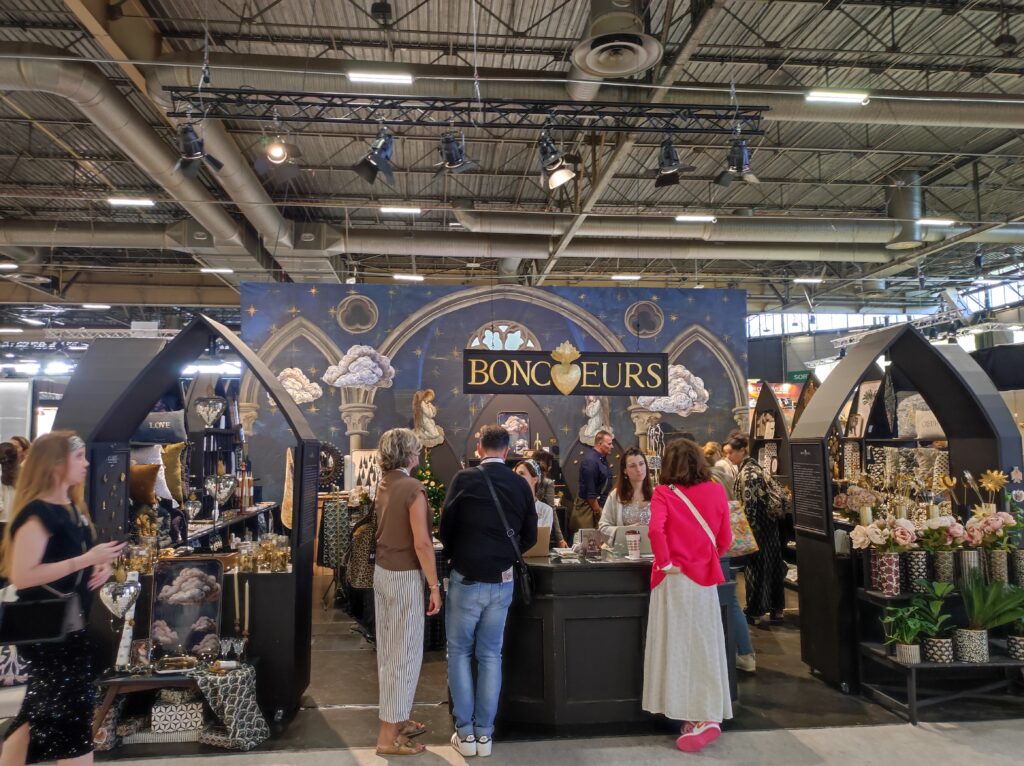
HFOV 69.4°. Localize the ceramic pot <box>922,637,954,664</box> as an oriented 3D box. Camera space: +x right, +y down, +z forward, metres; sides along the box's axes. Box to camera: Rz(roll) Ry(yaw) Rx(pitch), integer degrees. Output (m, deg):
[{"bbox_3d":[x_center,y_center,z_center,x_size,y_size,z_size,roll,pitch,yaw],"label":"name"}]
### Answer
[{"bbox_3d":[2.604,1.629,4.500,0.156,0.143,0.156,0,-5,-5],"label":"ceramic pot"}]

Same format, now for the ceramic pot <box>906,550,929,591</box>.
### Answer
[{"bbox_3d":[2.572,1.192,4.693,0.108,0.260,0.108,0,-4,-5],"label":"ceramic pot"}]

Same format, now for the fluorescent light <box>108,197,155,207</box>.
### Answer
[{"bbox_3d":[-13.418,-6.387,26.054,1.500,0.100,0.170,0,-5,-5],"label":"fluorescent light"}]

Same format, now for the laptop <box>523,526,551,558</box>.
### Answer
[{"bbox_3d":[0.077,0.988,4.638,0.305,0.195,0.280,0,-5,-5],"label":"laptop"}]

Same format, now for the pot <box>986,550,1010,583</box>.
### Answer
[{"bbox_3d":[3.171,1.225,4.800,0.100,0.255,0.100,0,-5,-5],"label":"pot"}]

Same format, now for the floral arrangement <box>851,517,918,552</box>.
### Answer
[{"bbox_3d":[2.360,0.960,4.680,0.390,0.230,0.300,0,-5,-5],"label":"floral arrangement"}]

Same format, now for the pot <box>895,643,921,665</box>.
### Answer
[{"bbox_3d":[2.328,1.582,4.344,0.125,0.112,0.125,0,-4,0],"label":"pot"}]

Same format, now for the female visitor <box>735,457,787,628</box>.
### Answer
[{"bbox_3d":[2.253,1.318,6.720,0.480,1.650,0.420,-2,-5,24],"label":"female visitor"}]

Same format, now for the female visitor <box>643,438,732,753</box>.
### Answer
[{"bbox_3d":[0.954,1.127,4.077,0.480,1.650,0.420,0,-4,-6],"label":"female visitor"}]

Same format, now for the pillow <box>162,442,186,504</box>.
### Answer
[{"bbox_3d":[-2.498,0.657,5.250,0.400,0.430,0.140,1,-5,-22],"label":"pillow"}]

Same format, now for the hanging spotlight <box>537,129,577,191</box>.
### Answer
[{"bbox_3d":[0.446,-2.249,7.400,0.350,0.480,0.350,-27,6,-24],"label":"hanging spotlight"}]

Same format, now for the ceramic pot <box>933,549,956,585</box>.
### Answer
[{"bbox_3d":[2.796,1.217,4.770,0.107,0.255,0.107,0,-5,0],"label":"ceramic pot"}]

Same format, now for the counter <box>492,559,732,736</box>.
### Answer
[{"bbox_3d":[0.503,1.547,4.687,1.834,0.920,0.720,0,-5,-5],"label":"counter"}]

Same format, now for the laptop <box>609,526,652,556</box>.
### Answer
[{"bbox_3d":[0.752,0.970,4.557,0.320,0.180,0.260,0,-4,-7],"label":"laptop"}]

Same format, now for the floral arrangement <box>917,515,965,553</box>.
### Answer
[{"bbox_3d":[2.761,0.970,4.760,0.280,0.235,0.250,0,-5,-5],"label":"floral arrangement"}]

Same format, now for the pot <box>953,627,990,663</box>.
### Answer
[{"bbox_3d":[2.749,1.549,4.424,0.201,0.186,0.201,0,-5,-5],"label":"pot"}]

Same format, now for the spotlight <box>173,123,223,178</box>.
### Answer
[{"bbox_3d":[-3.042,-2.234,7.100,0.420,0.420,0.380,0,34,-7],"label":"spotlight"}]

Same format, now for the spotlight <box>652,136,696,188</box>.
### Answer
[{"bbox_3d":[1.639,-2.238,7.500,0.420,0.420,0.380,-2,32,17],"label":"spotlight"}]

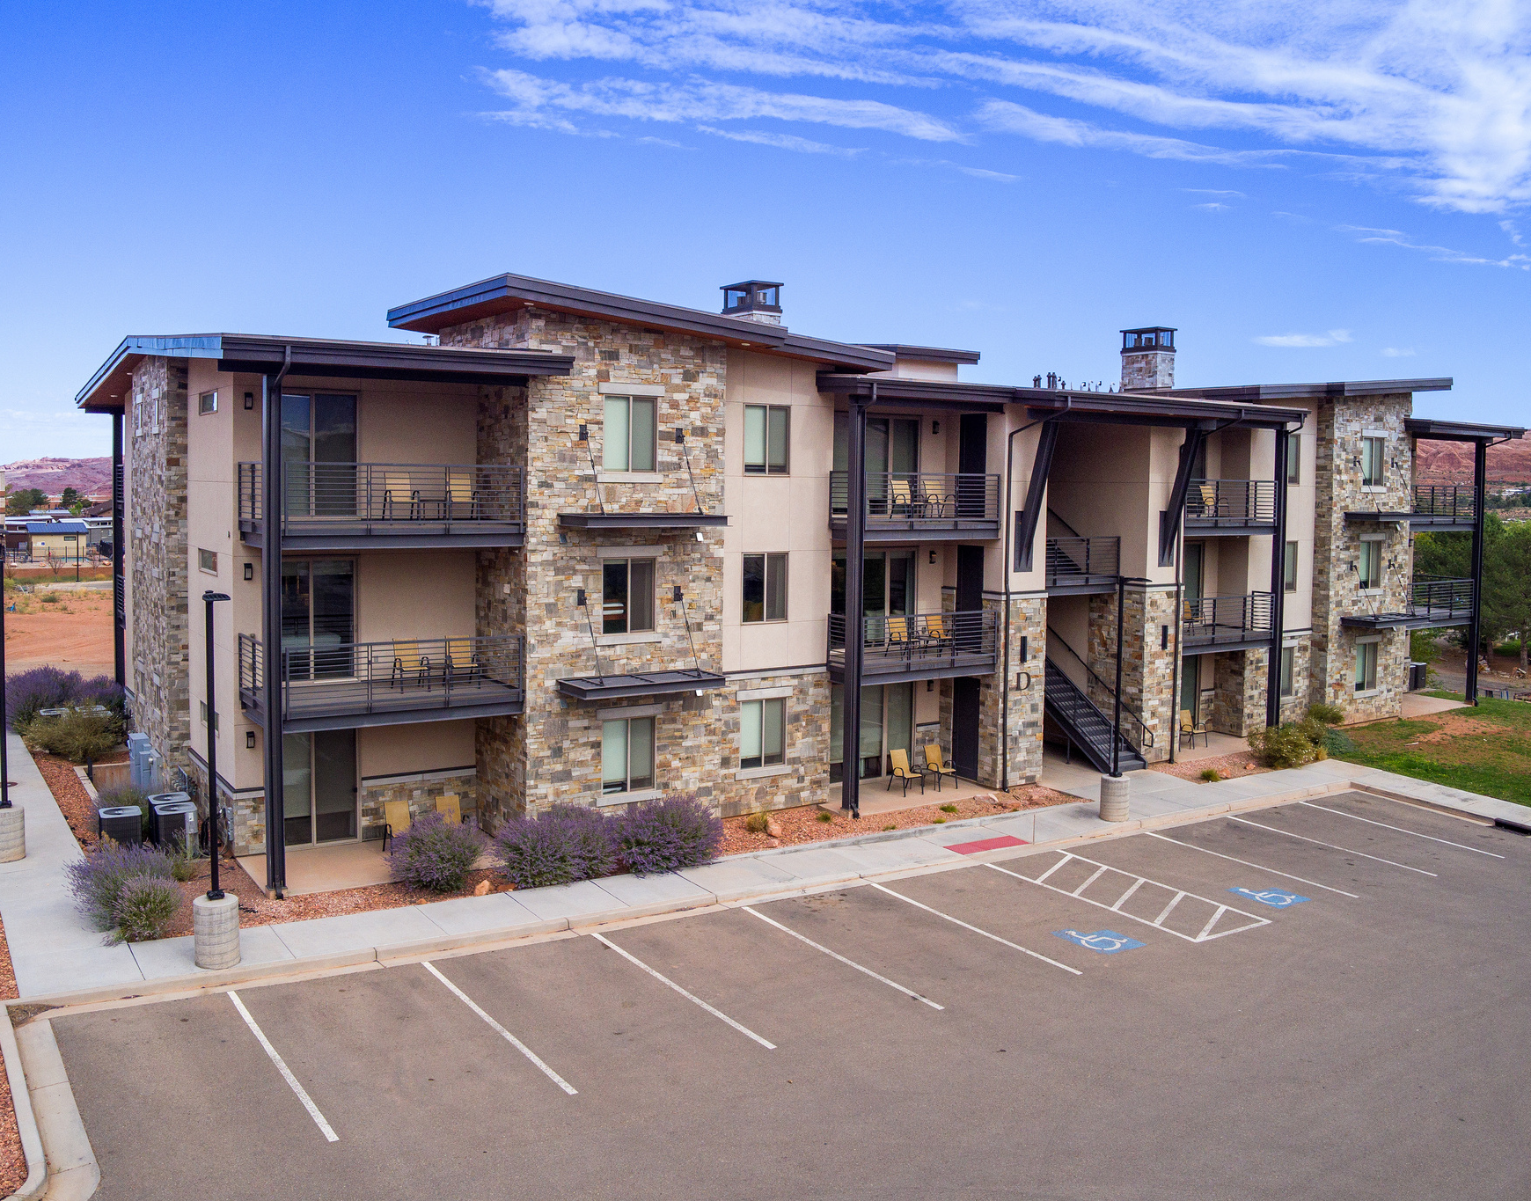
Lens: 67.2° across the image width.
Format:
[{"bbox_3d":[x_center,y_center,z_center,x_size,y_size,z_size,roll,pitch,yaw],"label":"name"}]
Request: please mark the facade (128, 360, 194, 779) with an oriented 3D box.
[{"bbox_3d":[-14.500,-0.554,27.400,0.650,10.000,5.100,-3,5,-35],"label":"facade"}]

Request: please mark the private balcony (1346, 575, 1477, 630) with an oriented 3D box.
[{"bbox_3d":[21.382,0.094,38.300,4.900,1.500,2.100,-2,5,-32],"label":"private balcony"}]

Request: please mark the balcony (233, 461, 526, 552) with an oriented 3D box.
[{"bbox_3d":[-7.250,-1.767,21.850,4.600,1.500,2.150,-2,5,-29],"label":"balcony"}]

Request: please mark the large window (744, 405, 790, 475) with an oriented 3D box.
[{"bbox_3d":[0.009,-3.516,25.324,1.164,1.498,0.121,-2,5,-30],"label":"large window"}]

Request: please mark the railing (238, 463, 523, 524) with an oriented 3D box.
[{"bbox_3d":[-7.250,-1.994,21.800,4.600,1.060,2.100,-2,5,-29],"label":"railing"}]

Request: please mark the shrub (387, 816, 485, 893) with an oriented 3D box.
[{"bbox_3d":[-5.825,4.505,20.400,1.620,1.150,1.500,-1,5,-20],"label":"shrub"}]

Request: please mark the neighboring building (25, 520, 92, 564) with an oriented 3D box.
[{"bbox_3d":[-73.817,-6.063,120.000,5.800,3.900,4.500,-3,6,-38],"label":"neighboring building"}]

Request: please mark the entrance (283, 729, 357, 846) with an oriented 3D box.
[{"bbox_3d":[-8.800,3.551,22.275,1.800,2.420,0.150,-2,5,-29],"label":"entrance"}]

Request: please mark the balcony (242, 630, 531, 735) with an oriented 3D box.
[{"bbox_3d":[-7.122,1.339,21.670,4.650,1.280,1.900,-2,4,-30],"label":"balcony"}]

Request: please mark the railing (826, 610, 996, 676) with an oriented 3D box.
[{"bbox_3d":[3.529,0.942,27.175,4.200,1.295,0.992,-2,5,-30],"label":"railing"}]

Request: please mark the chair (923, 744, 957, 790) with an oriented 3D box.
[{"bbox_3d":[4.116,3.945,27.100,0.580,0.930,0.670,-2,5,-32],"label":"chair"}]

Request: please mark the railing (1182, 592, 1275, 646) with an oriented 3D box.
[{"bbox_3d":[12.464,0.522,32.053,4.000,1.270,0.950,-2,4,-32],"label":"railing"}]

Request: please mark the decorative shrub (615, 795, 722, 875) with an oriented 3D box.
[{"bbox_3d":[-1.826,4.254,21.800,1.850,1.200,1.700,1,4,0],"label":"decorative shrub"}]

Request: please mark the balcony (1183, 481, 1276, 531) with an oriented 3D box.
[{"bbox_3d":[12.877,-2.717,32.441,3.846,1.275,0.759,-2,5,-30],"label":"balcony"}]

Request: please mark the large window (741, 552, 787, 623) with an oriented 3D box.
[{"bbox_3d":[0.006,-0.271,25.500,1.200,1.520,0.140,-2,5,-29],"label":"large window"}]

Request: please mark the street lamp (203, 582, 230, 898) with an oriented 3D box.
[{"bbox_3d":[-8.108,2.142,17.000,0.320,4.600,0.650,-2,5,-32],"label":"street lamp"}]

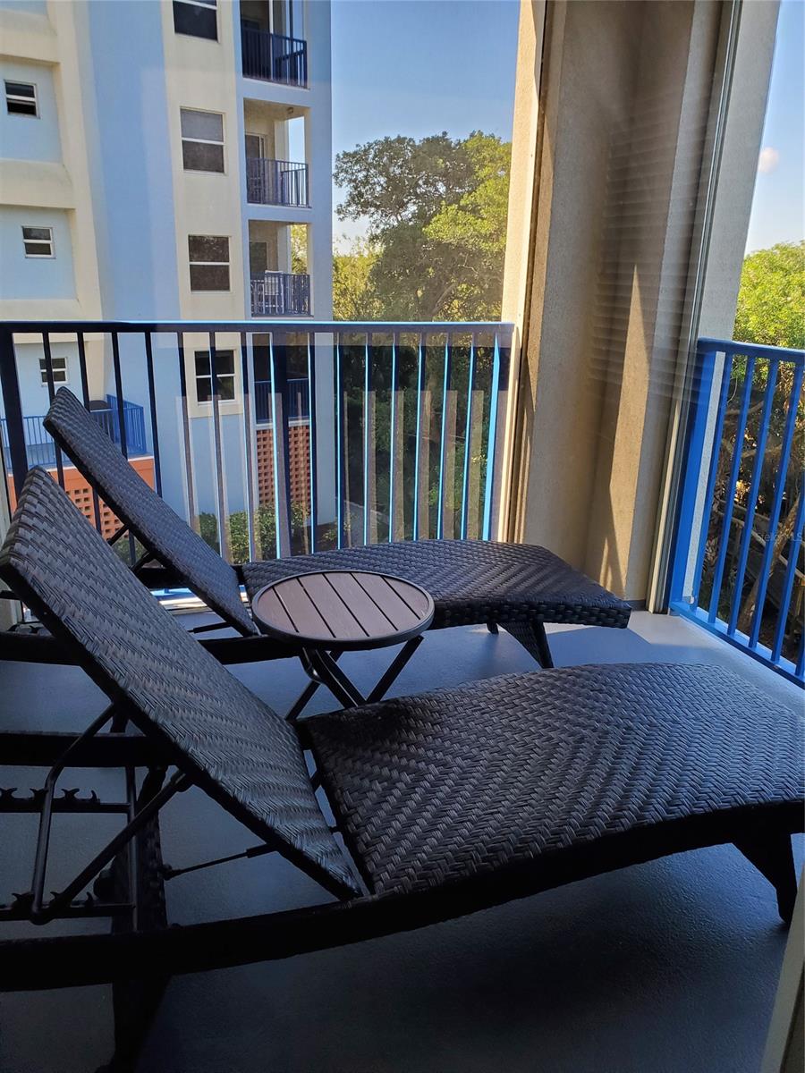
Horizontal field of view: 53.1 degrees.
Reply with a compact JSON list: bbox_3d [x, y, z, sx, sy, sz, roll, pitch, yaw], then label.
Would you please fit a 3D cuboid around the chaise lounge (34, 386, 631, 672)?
[{"bbox_3d":[-0.264,0.039,2.530,1.895,0.955,0.606,-4,19,-15],"label":"chaise lounge"}]

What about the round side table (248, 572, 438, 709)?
[{"bbox_3d":[-0.156,0.406,2.171,0.460,0.495,0.460,1,19,0],"label":"round side table"}]

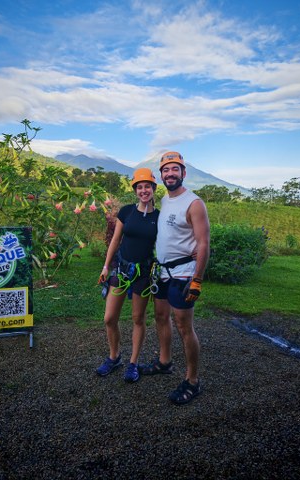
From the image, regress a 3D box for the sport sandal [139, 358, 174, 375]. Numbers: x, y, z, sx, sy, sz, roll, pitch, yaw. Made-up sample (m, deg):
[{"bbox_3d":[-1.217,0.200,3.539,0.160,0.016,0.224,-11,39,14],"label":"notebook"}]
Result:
[{"bbox_3d":[0.058,1.097,2.908,0.295,0.115,0.115,1,6,-4],"label":"sport sandal"}]

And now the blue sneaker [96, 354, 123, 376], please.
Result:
[{"bbox_3d":[-0.352,1.093,2.930,0.260,0.105,0.100,-5,8,-43],"label":"blue sneaker"}]

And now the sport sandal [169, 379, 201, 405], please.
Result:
[{"bbox_3d":[0.270,1.140,2.534,0.280,0.105,0.110,-4,8,-37],"label":"sport sandal"}]

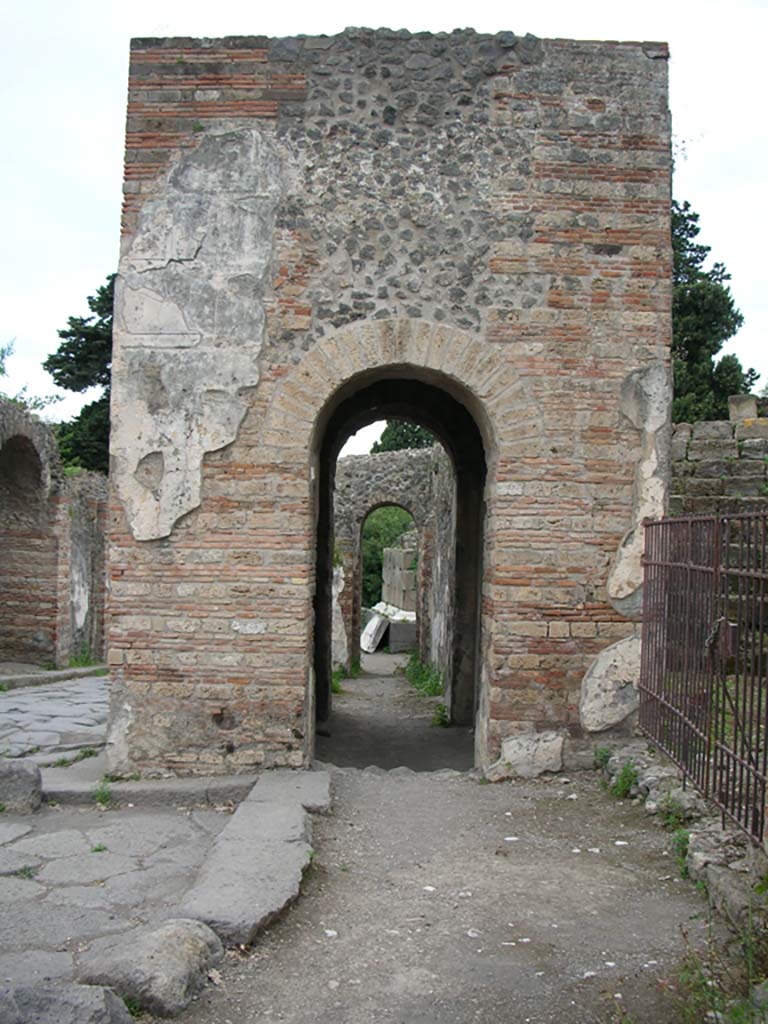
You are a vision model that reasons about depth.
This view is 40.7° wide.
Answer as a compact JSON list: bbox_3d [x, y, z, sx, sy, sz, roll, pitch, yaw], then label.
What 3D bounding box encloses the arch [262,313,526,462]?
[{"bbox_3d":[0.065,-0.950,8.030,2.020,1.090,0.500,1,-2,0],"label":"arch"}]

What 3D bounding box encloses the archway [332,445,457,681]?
[{"bbox_3d":[0.180,0.870,17.800,2.050,3.900,1.100,1,-2,0],"label":"archway"}]

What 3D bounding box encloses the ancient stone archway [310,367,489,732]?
[{"bbox_3d":[0.120,0.400,8.300,1.380,3.000,1.200,1,-2,0],"label":"ancient stone archway"}]

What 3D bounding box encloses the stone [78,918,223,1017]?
[{"bbox_3d":[-0.865,1.700,3.860,0.540,0.190,0.440,1,-2,0],"label":"stone"}]

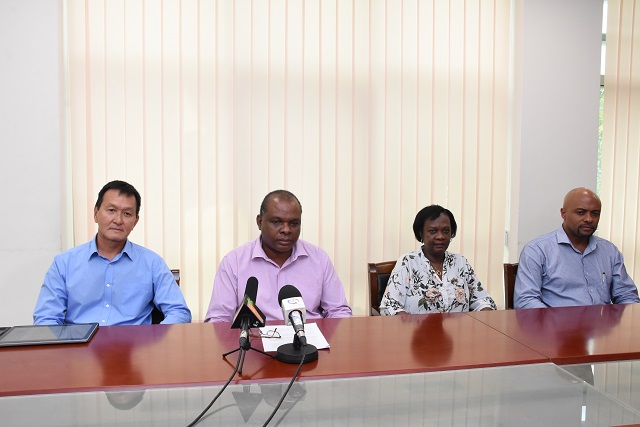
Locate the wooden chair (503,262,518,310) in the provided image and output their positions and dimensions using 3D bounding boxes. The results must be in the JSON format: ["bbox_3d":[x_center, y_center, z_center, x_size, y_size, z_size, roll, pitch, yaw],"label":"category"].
[{"bbox_3d":[1.226,0.675,2.486,0.540,0.900,0.580,0,4,-10],"label":"wooden chair"}]

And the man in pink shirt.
[{"bbox_3d":[-0.158,0.520,2.136,0.590,1.235,0.700,0,4,-7],"label":"man in pink shirt"}]

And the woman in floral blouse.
[{"bbox_3d":[0.517,0.546,2.278,0.510,1.175,0.680,0,4,-5],"label":"woman in floral blouse"}]

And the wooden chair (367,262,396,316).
[{"bbox_3d":[0.536,0.681,2.326,0.540,0.900,0.580,0,4,-10],"label":"wooden chair"}]

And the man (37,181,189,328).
[{"bbox_3d":[-0.793,0.503,2.065,0.610,1.270,0.700,-1,4,-14],"label":"man"}]

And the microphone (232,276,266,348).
[{"bbox_3d":[-0.219,0.295,1.641,0.095,0.185,0.190,0,4,0],"label":"microphone"}]

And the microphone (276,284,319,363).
[{"bbox_3d":[-0.069,0.324,1.633,0.125,0.190,0.210,0,4,-12],"label":"microphone"}]

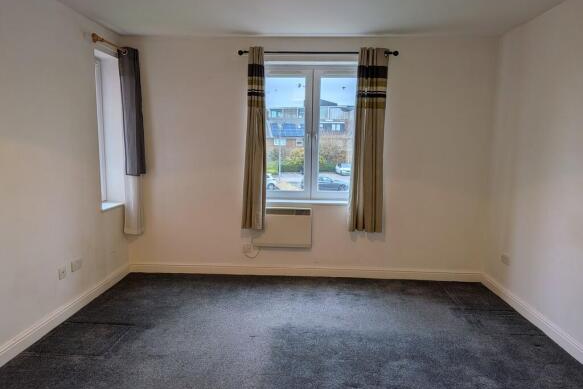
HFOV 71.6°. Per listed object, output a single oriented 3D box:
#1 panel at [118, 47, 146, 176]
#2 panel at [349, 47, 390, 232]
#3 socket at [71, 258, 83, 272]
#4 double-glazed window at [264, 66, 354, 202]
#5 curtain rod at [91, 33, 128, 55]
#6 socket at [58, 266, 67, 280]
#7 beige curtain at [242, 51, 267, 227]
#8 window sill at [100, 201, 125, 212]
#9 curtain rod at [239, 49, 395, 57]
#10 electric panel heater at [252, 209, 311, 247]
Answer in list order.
[{"bbox_3d":[-1.575,-0.803,3.964,0.190,1.230,0.190,1,7,2],"label":"panel"},{"bbox_3d":[0.756,-0.500,3.910,0.327,1.769,0.140,1,7,2],"label":"panel"},{"bbox_3d":[-1.745,0.581,3.301,0.014,0.086,0.146,1,7,2],"label":"socket"},{"bbox_3d":[0.222,-0.631,4.219,1.200,1.390,0.070,1,7,2],"label":"double-glazed window"},{"bbox_3d":[-1.618,-1.340,3.650,0.070,0.070,0.660,1,7,2],"label":"curtain rod"},{"bbox_3d":[-1.753,0.605,3.110,0.014,0.086,0.086,1,7,2],"label":"socket"},{"bbox_3d":[-0.373,-0.522,3.955,0.233,1.767,0.130,1,7,2],"label":"beige curtain"},{"bbox_3d":[-1.806,0.121,3.923,0.197,0.026,0.465,1,7,2],"label":"window sill"},{"bbox_3d":[0.248,-1.340,3.834,1.531,0.055,0.056,1,7,2],"label":"curtain rod"},{"bbox_3d":[-0.092,0.331,4.105,0.600,0.398,0.095,1,7,2],"label":"electric panel heater"}]

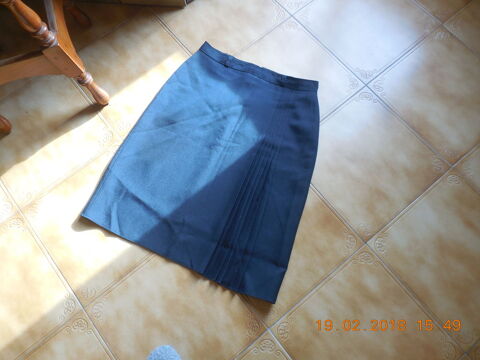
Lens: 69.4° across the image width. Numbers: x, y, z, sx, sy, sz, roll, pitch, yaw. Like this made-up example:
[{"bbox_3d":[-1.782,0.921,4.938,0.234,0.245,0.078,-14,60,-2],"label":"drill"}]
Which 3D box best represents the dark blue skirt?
[{"bbox_3d":[-0.052,-0.079,0.965,0.549,0.035,0.640,20,75,7],"label":"dark blue skirt"}]

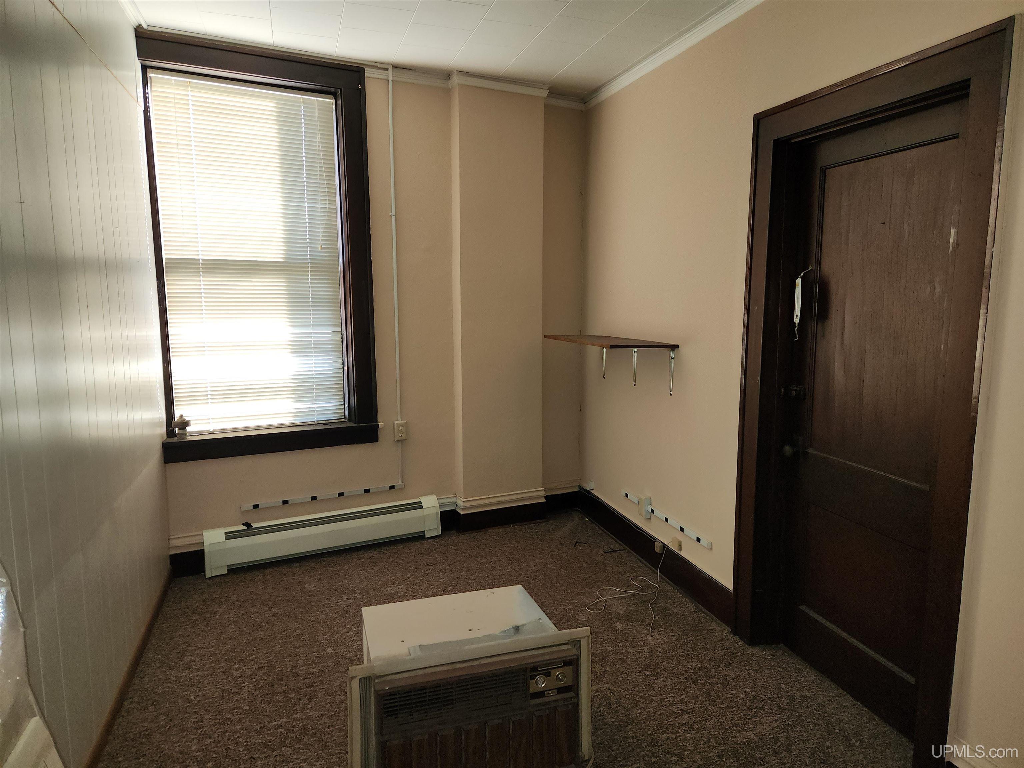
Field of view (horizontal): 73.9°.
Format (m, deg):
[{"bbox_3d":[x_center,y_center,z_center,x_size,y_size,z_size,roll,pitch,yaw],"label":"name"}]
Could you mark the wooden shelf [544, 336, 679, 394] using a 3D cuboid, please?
[{"bbox_3d":[0.499,-0.132,3.960,0.335,0.280,1.220,-3,8,-17],"label":"wooden shelf"}]

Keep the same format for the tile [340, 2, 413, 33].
[{"bbox_3d":[-0.618,-1.669,3.106,0.305,0.016,0.305,-3,8,-17],"label":"tile"}]

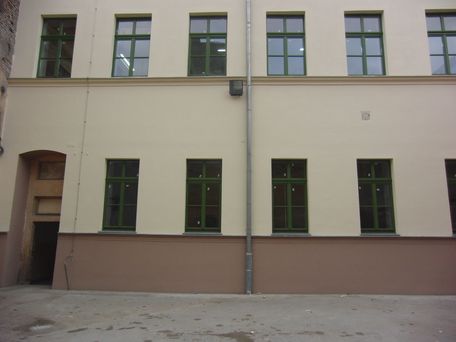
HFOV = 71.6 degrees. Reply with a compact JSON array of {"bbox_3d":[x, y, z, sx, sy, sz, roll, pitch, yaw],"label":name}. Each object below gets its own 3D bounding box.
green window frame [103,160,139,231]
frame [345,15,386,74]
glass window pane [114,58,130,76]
[{"bbox_3d":[-2.923,0.652,8.822,0.973,1.951,0.100,0,-9,2],"label":"green window frame"},{"bbox_3d":[4.006,-3.671,9.309,1.105,1.985,0.100,0,-9,2],"label":"frame"},{"bbox_3d":[-3.128,-3.082,9.412,0.457,0.544,0.030,0,-10,2],"label":"glass window pane"}]

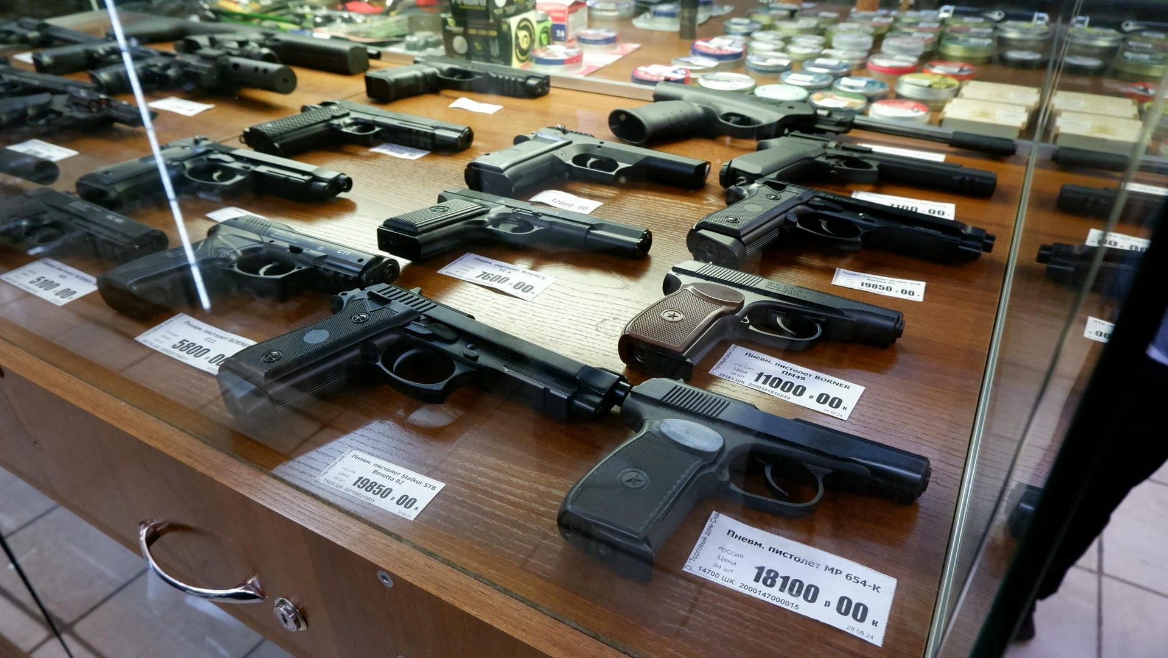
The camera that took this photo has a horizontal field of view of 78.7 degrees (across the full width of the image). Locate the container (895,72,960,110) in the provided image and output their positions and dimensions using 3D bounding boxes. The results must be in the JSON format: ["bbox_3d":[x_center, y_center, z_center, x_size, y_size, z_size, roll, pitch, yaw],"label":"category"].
[{"bbox_3d":[0.416,-0.287,0.864,0.066,0.026,0.066,14,37,21],"label":"container"}]

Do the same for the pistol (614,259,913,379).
[{"bbox_3d":[0.112,0.007,0.442,0.162,0.031,0.125,13,34,20],"label":"pistol"}]

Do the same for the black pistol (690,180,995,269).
[{"bbox_3d":[0.204,-0.074,0.564,0.213,0.037,0.139,18,40,24],"label":"black pistol"}]

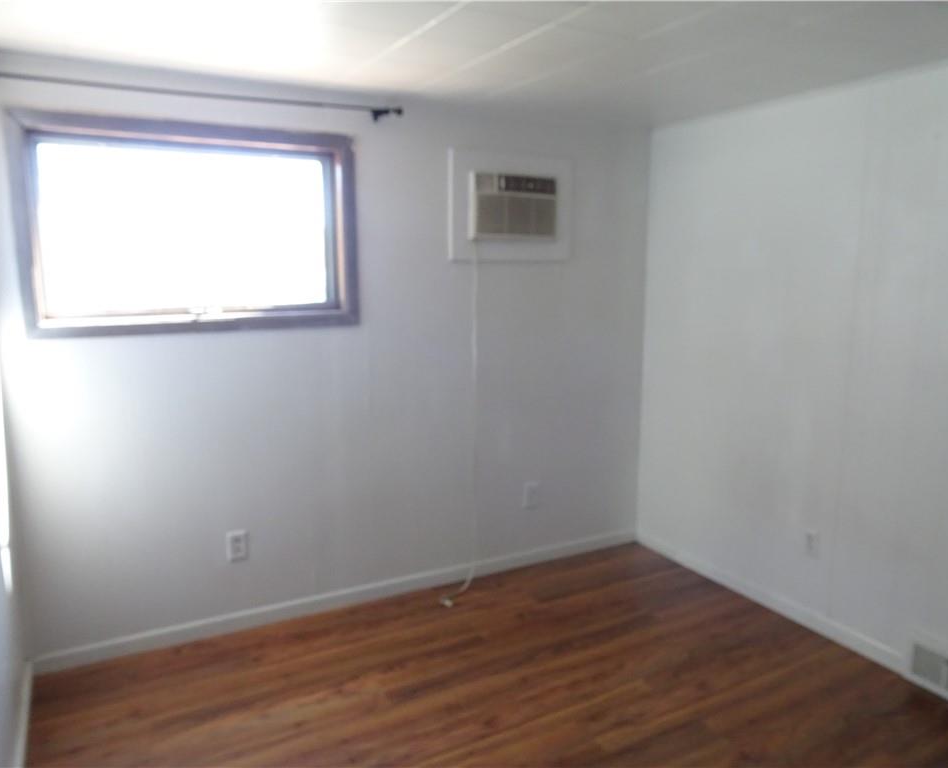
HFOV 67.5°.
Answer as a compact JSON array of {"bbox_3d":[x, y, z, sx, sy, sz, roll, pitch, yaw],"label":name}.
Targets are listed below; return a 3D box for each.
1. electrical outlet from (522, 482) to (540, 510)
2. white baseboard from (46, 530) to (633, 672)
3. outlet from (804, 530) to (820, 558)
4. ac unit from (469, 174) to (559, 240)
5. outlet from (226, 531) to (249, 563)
[{"bbox_3d":[0.279,0.544,3.446,0.073,0.118,0.012,-5,10,-27],"label":"electrical outlet"},{"bbox_3d":[-0.356,0.909,3.176,2.767,0.082,0.016,-5,10,-27],"label":"white baseboard"},{"bbox_3d":[1.355,0.645,2.843,0.012,0.118,0.073,-5,10,-27],"label":"outlet"},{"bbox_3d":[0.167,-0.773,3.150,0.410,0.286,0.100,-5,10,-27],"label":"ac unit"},{"bbox_3d":[-0.938,0.644,2.815,0.073,0.118,0.012,-5,10,-27],"label":"outlet"}]

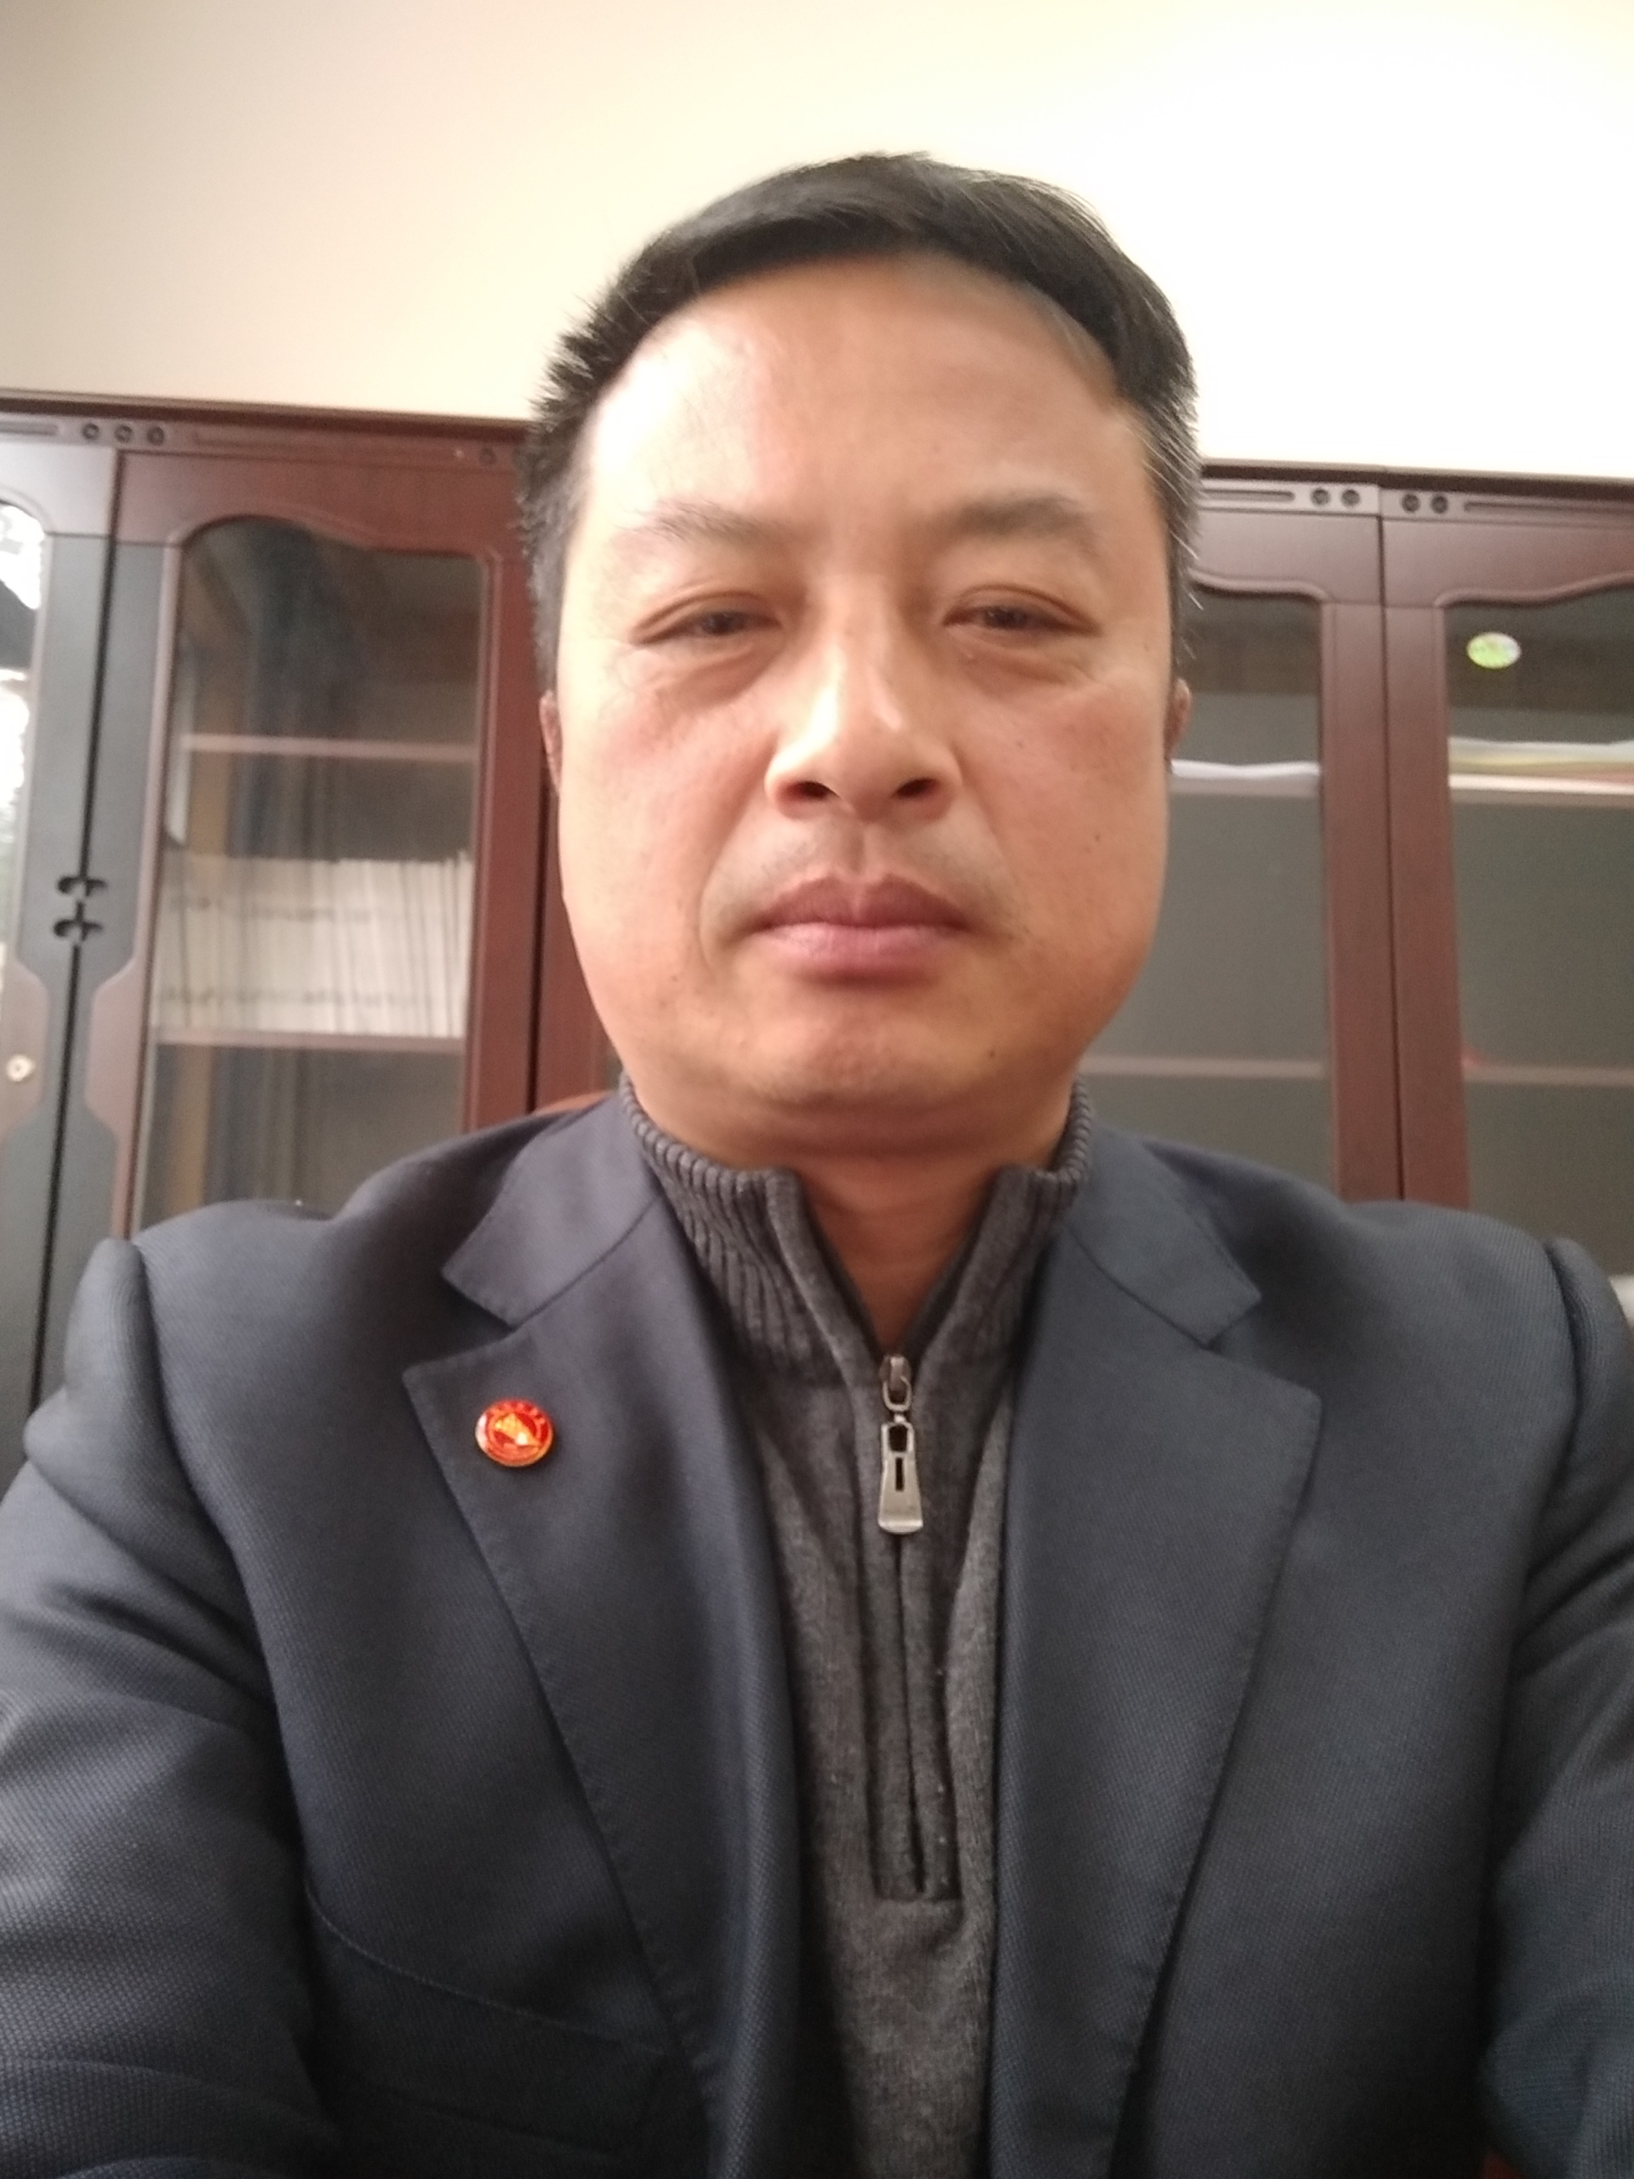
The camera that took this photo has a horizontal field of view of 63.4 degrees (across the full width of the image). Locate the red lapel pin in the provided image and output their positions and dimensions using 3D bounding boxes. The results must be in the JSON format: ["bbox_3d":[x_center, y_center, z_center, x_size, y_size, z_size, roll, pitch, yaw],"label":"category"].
[{"bbox_3d":[-0.076,0.086,0.333,0.019,0.019,0.003,7,-37,-7],"label":"red lapel pin"}]

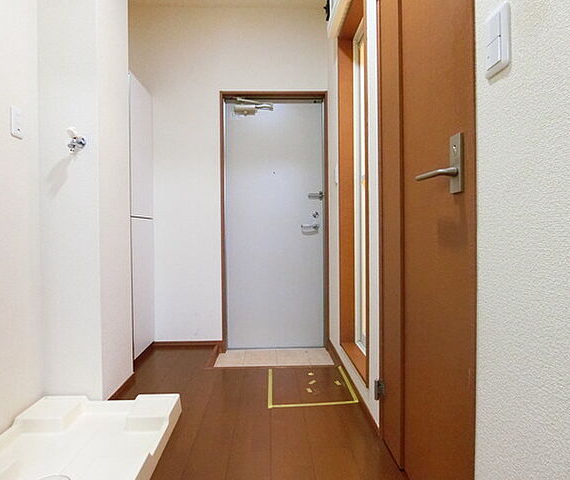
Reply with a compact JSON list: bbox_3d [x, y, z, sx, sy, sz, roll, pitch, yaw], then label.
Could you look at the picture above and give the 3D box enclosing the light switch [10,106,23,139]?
[{"bbox_3d":[-1.124,-0.493,1.486,0.011,0.119,0.071,0,1,-2],"label":"light switch"}]

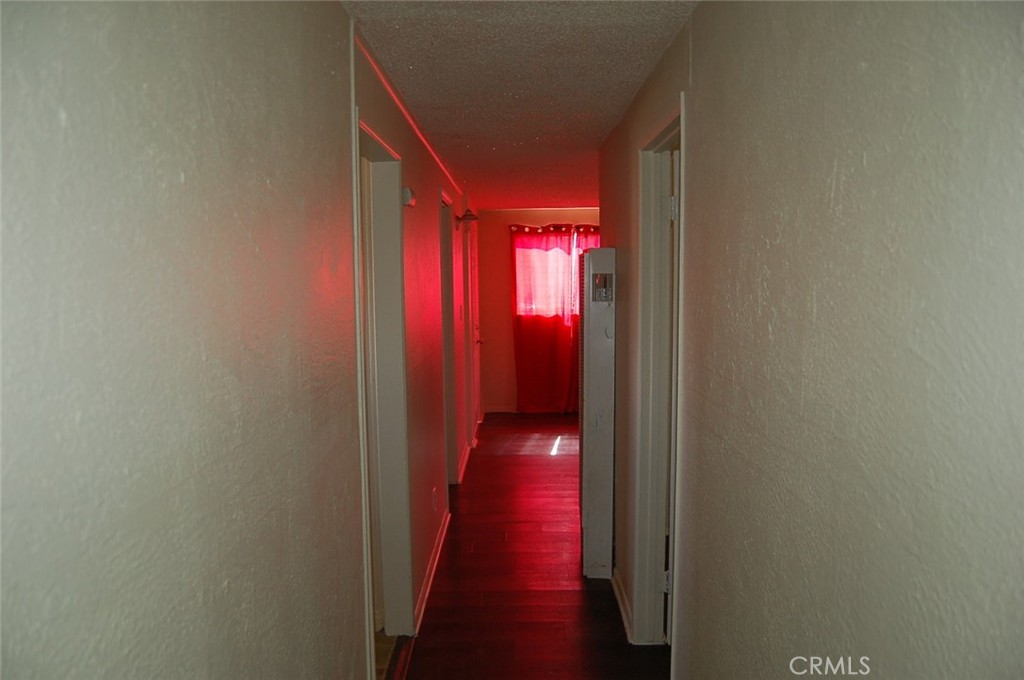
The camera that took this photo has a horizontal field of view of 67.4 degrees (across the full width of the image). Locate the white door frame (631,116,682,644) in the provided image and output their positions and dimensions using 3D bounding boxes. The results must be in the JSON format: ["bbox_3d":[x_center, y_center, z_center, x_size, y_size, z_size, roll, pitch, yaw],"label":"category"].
[{"bbox_3d":[0.573,0.293,2.777,0.140,2.080,0.880,0,5,0],"label":"white door frame"}]

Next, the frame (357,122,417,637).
[{"bbox_3d":[-0.509,0.298,2.831,0.140,2.080,0.940,0,5,0],"label":"frame"}]

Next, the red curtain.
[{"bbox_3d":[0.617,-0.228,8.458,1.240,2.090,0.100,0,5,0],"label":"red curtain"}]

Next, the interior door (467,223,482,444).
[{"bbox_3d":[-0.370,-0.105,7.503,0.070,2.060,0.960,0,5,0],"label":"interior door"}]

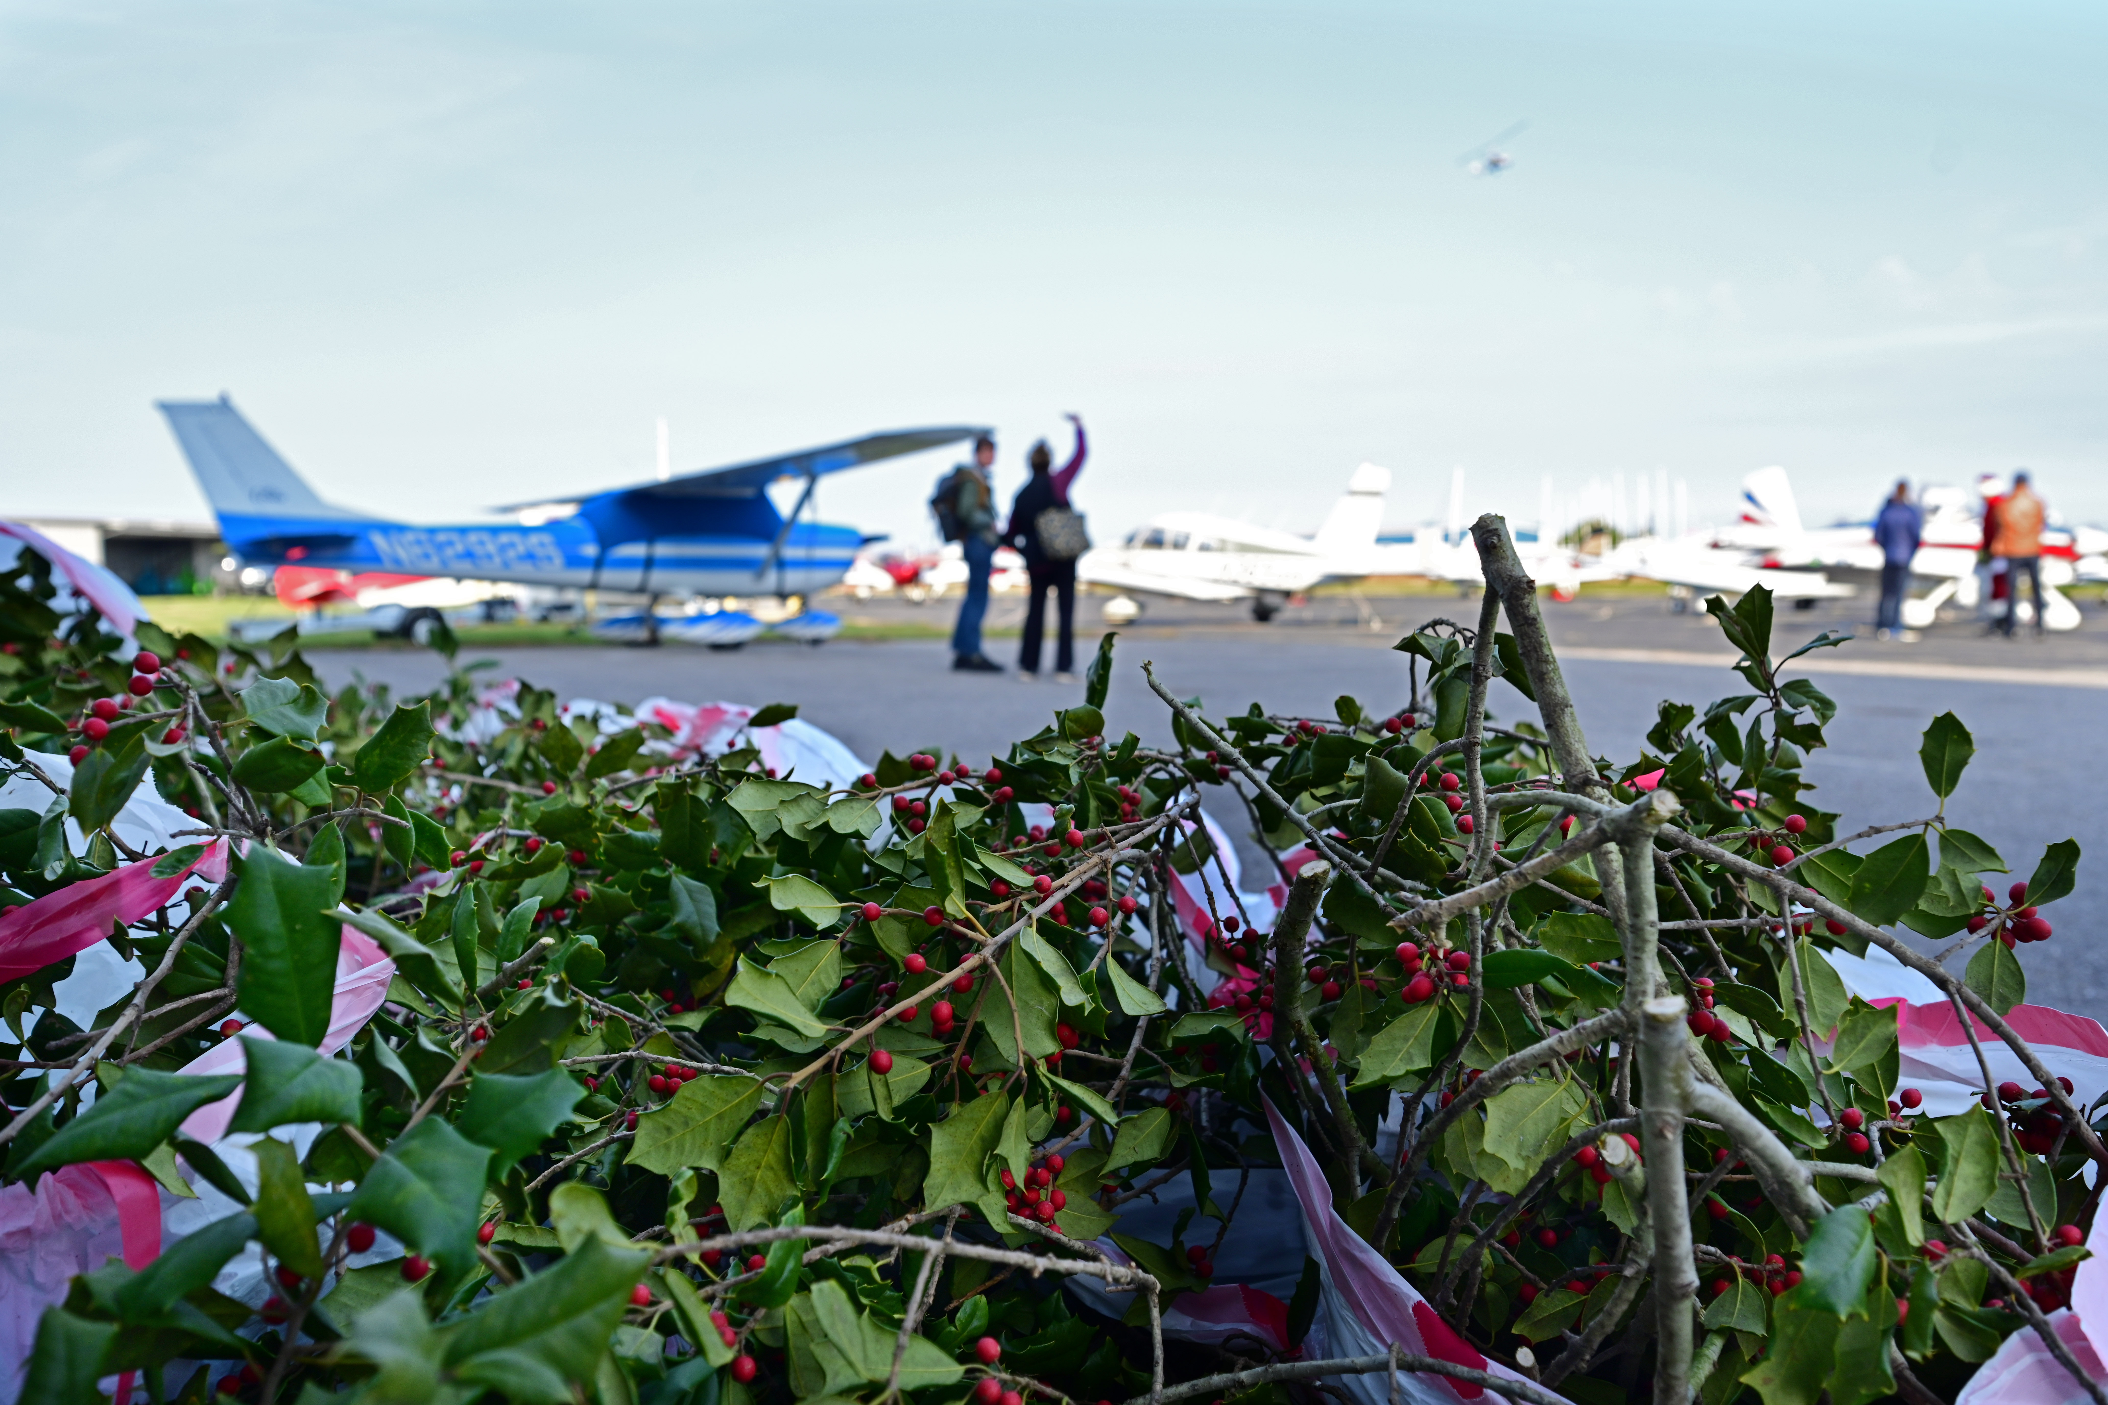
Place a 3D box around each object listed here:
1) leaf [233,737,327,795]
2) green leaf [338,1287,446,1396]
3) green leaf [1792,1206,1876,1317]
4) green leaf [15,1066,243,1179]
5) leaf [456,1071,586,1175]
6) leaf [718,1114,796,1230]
[{"bbox_3d":[-0.274,0.022,0.580,0.039,0.023,0.011,-11,-42,18],"label":"leaf"},{"bbox_3d":[-0.149,0.145,0.370,0.022,0.030,0.011,5,-39,12],"label":"green leaf"},{"bbox_3d":[0.265,0.190,0.557,0.025,0.012,0.038,9,51,14],"label":"green leaf"},{"bbox_3d":[-0.290,0.132,0.514,0.029,0.013,0.070,37,35,28],"label":"green leaf"},{"bbox_3d":[-0.176,0.138,0.540,0.042,0.033,0.013,-24,-28,-9],"label":"leaf"},{"bbox_3d":[-0.109,0.172,0.600,0.030,0.048,0.011,21,6,-3],"label":"leaf"}]

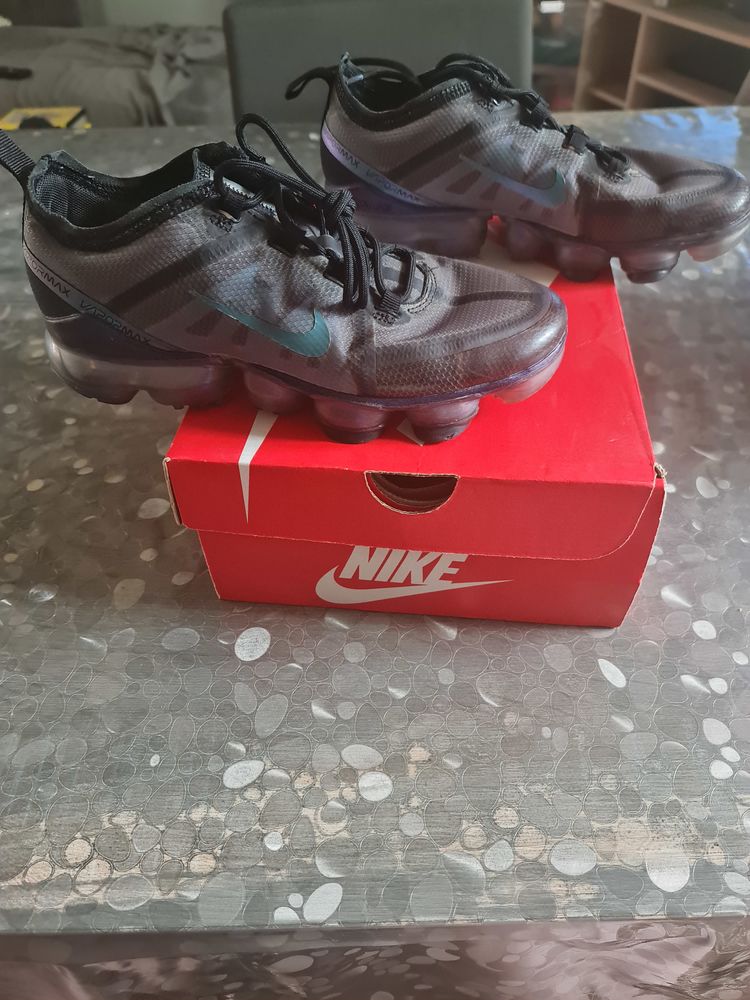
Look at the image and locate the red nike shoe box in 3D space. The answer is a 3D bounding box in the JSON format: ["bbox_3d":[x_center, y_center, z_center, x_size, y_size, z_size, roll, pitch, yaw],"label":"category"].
[{"bbox_3d":[0.039,-0.092,0.503,0.239,0.111,0.340,3,44,8],"label":"red nike shoe box"}]

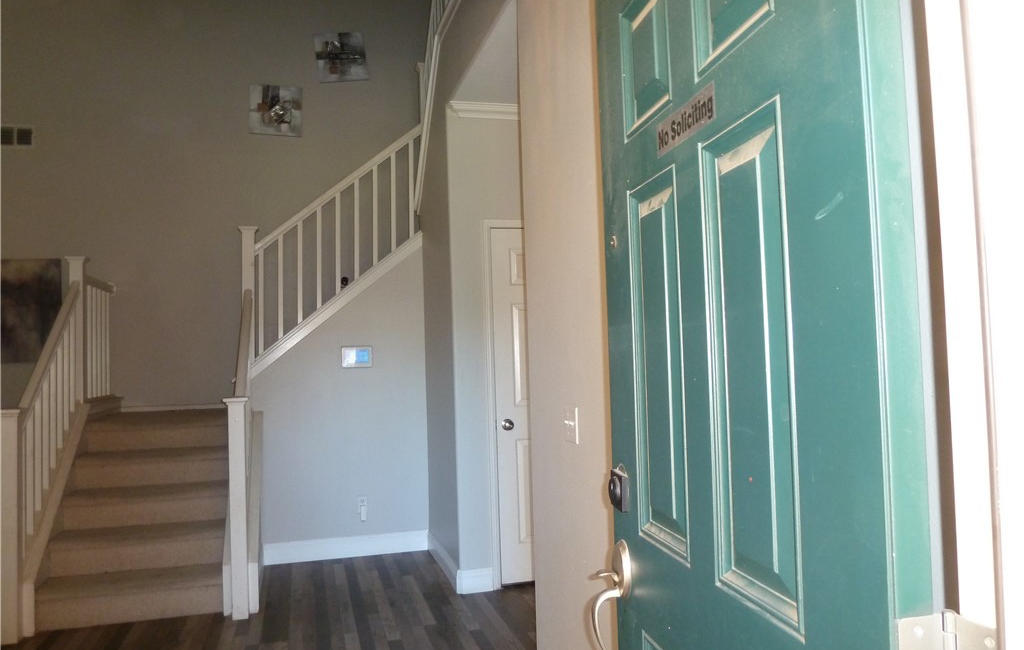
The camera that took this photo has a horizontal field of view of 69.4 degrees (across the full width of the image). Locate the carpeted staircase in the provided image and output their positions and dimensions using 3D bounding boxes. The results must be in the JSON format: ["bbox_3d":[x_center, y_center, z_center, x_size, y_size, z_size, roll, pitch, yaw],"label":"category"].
[{"bbox_3d":[-2.209,1.088,4.728,0.900,0.970,2.000,-1,-3,-16],"label":"carpeted staircase"}]

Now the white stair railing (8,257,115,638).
[{"bbox_3d":[-2.698,0.578,4.554,0.130,2.000,2.120,-1,-3,-16],"label":"white stair railing"}]

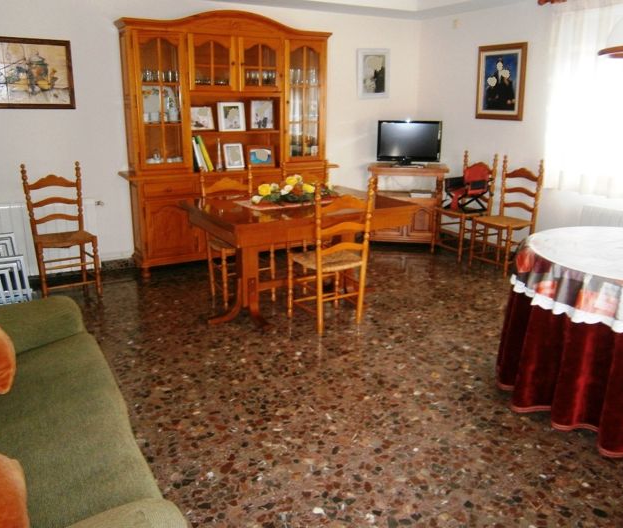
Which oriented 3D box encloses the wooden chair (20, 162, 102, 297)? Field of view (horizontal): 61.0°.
[{"bbox_3d":[-1.919,-0.248,4.107,0.438,1.024,0.424,-9,19,-28],"label":"wooden chair"}]

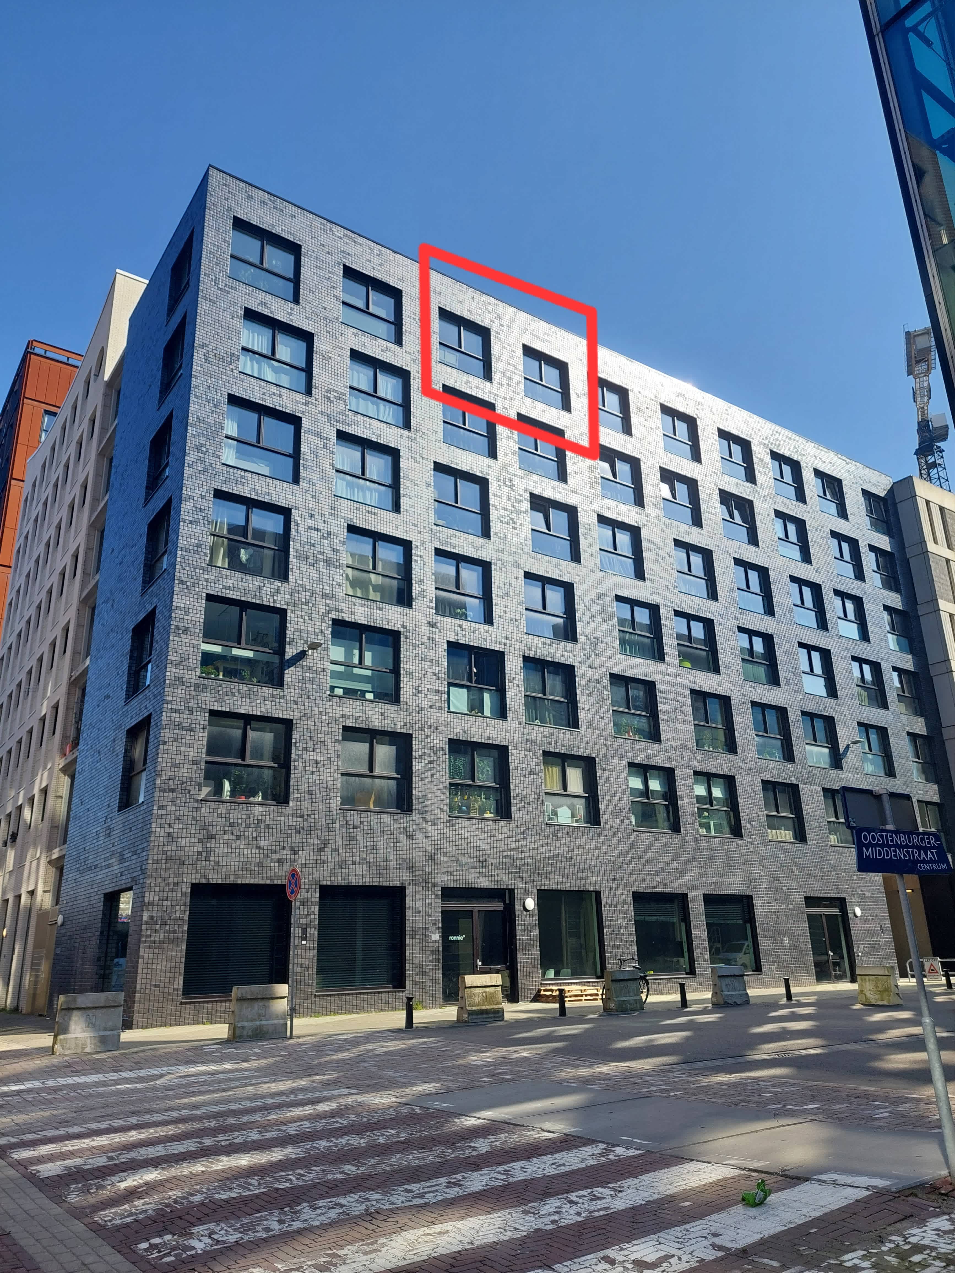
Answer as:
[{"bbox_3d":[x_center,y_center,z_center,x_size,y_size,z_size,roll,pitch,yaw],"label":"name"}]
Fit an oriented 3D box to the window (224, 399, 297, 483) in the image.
[{"bbox_3d":[-6.060,-5.454,25.821,2.140,2.150,0.220,12,-22,-33],"label":"window"}]

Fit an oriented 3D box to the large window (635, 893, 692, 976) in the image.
[{"bbox_3d":[5.845,9.460,29.149,2.506,2.552,0.250,11,-22,-33],"label":"large window"}]

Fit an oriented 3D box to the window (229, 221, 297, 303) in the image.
[{"bbox_3d":[-6.321,-11.068,27.312,2.150,2.130,0.250,12,-23,-34],"label":"window"}]

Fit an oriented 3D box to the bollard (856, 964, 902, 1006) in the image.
[{"bbox_3d":[9.745,8.475,22.330,0.500,0.850,0.920,15,-25,-40],"label":"bollard"}]

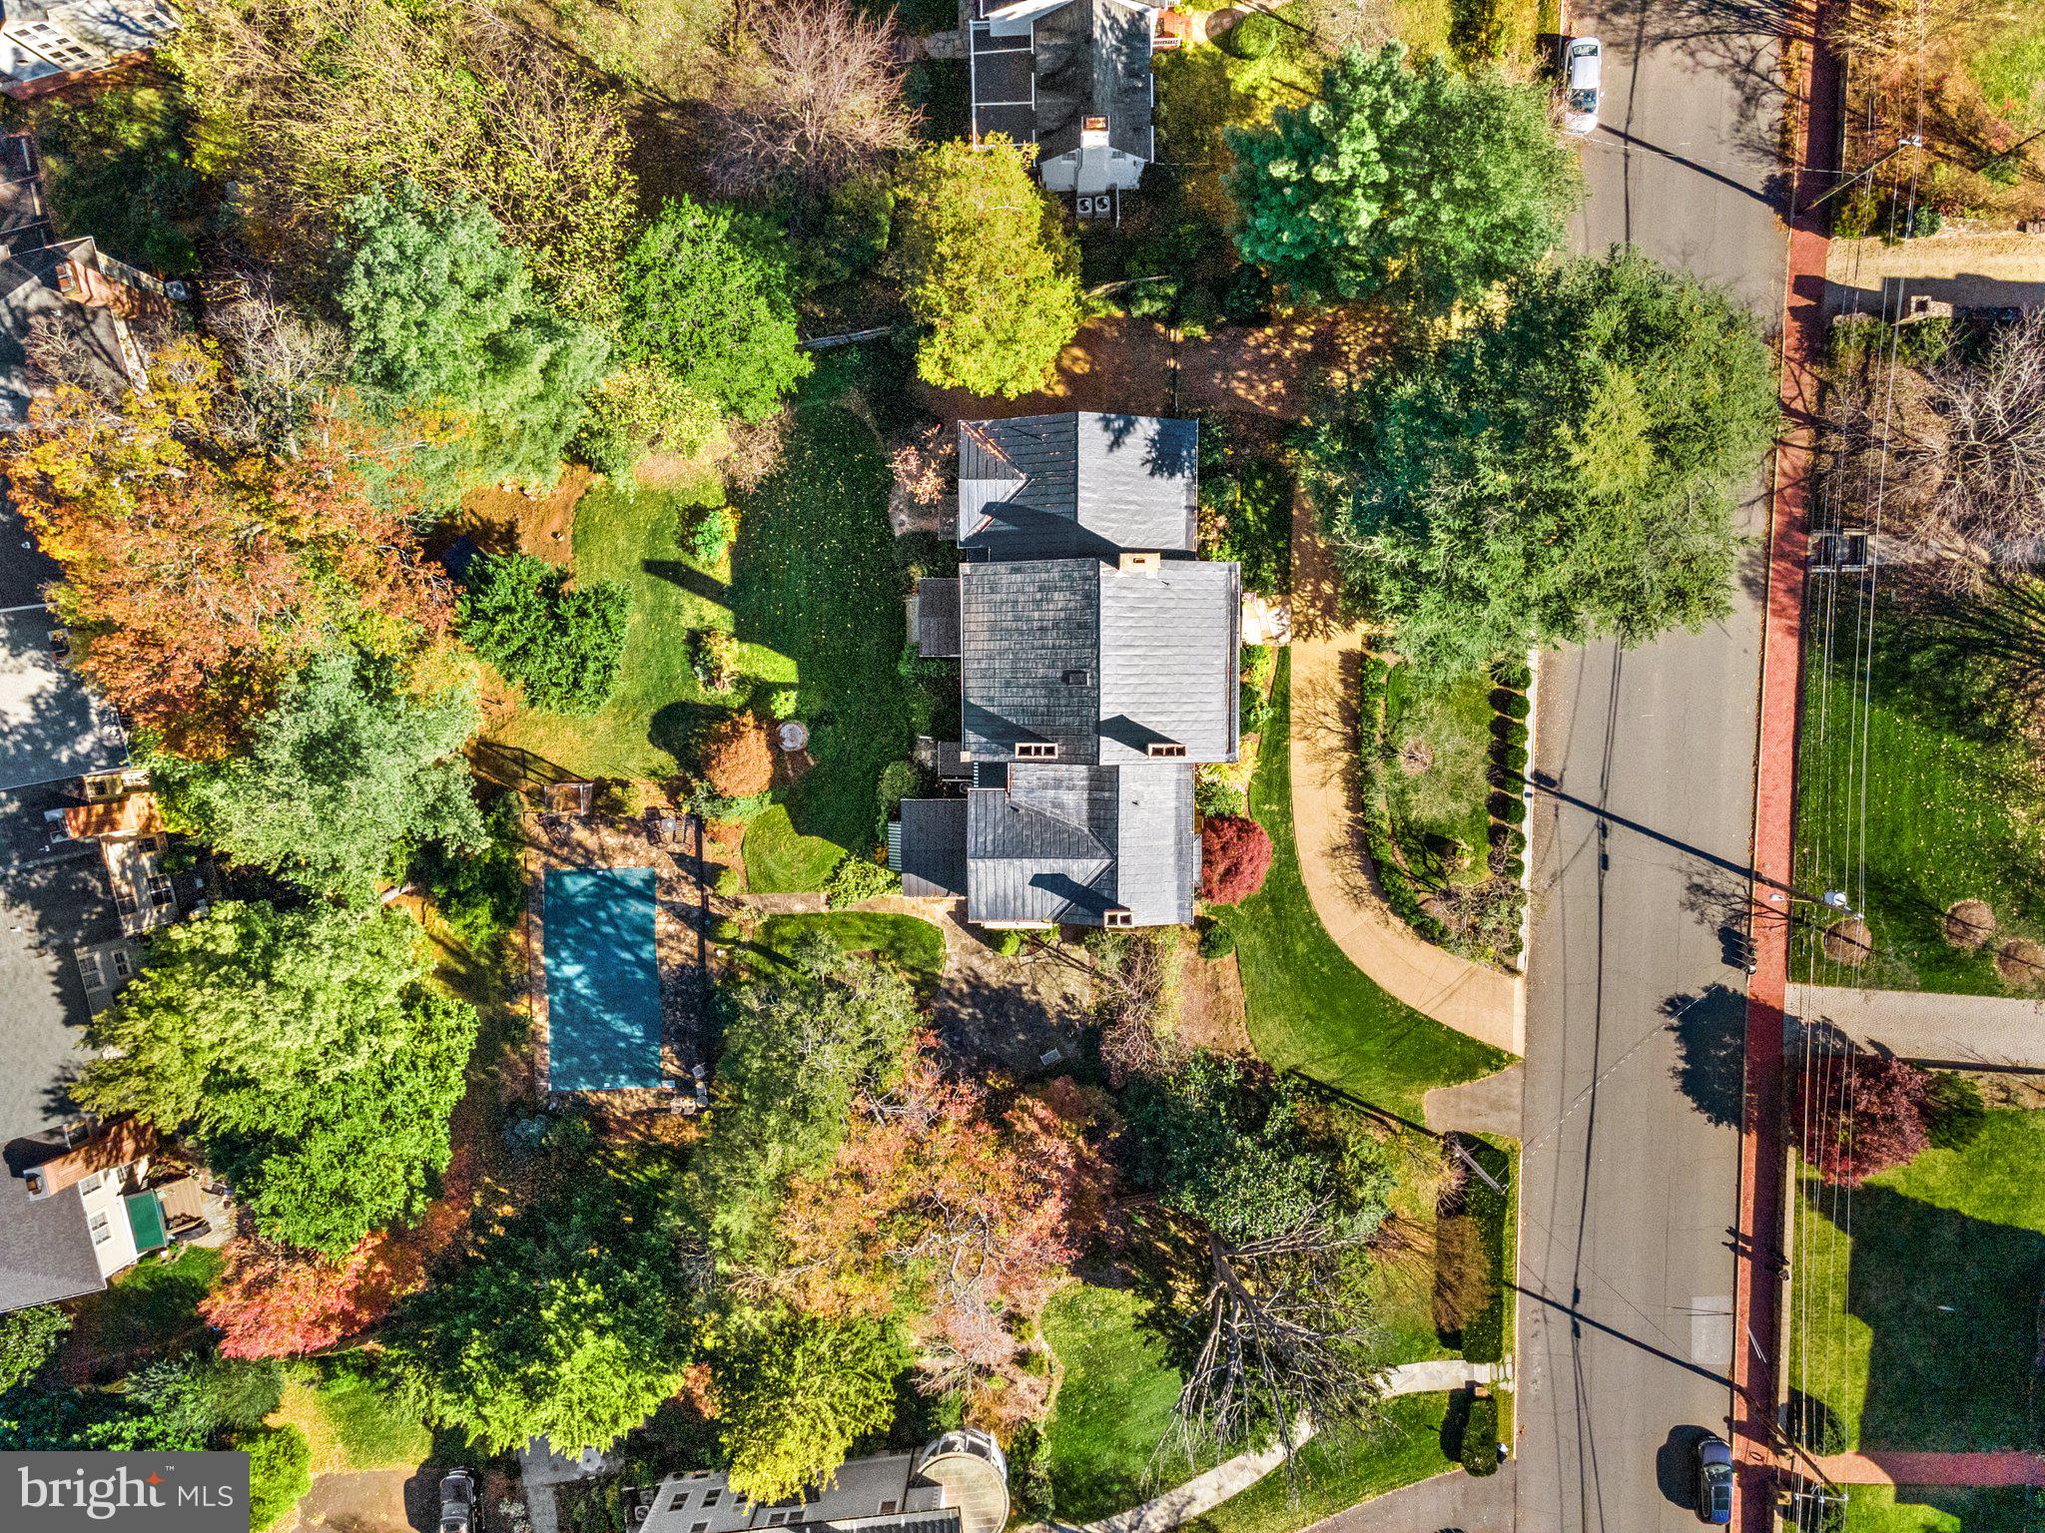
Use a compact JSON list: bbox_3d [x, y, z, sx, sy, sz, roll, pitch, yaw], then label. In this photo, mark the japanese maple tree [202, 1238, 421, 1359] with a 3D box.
[{"bbox_3d":[-37.300,27.390,75.390,11.480,6.000,7.520,0,91,0],"label":"japanese maple tree"}]

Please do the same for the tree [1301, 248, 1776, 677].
[{"bbox_3d":[24.710,-14.490,69.300,21.570,17.000,19.990,0,91,0],"label":"tree"}]

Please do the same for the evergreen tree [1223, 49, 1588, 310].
[{"bbox_3d":[17.196,-26.573,65.590,15.300,17.000,10.440,0,94,1],"label":"evergreen tree"}]

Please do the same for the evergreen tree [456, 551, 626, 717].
[{"bbox_3d":[-24.340,-6.701,71.700,7.870,8.500,7.970,0,94,1],"label":"evergreen tree"}]

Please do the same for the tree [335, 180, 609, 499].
[{"bbox_3d":[-26.590,-20.380,69.220,11.250,17.000,13.400,0,91,0],"label":"tree"}]

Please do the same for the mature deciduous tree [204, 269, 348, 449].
[{"bbox_3d":[-37.090,-20.260,72.220,6.050,11.000,7.470,0,91,0],"label":"mature deciduous tree"}]

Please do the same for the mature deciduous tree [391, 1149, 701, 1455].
[{"bbox_3d":[-23.450,26.640,71.380,14.940,14.000,14.230,0,91,0],"label":"mature deciduous tree"}]

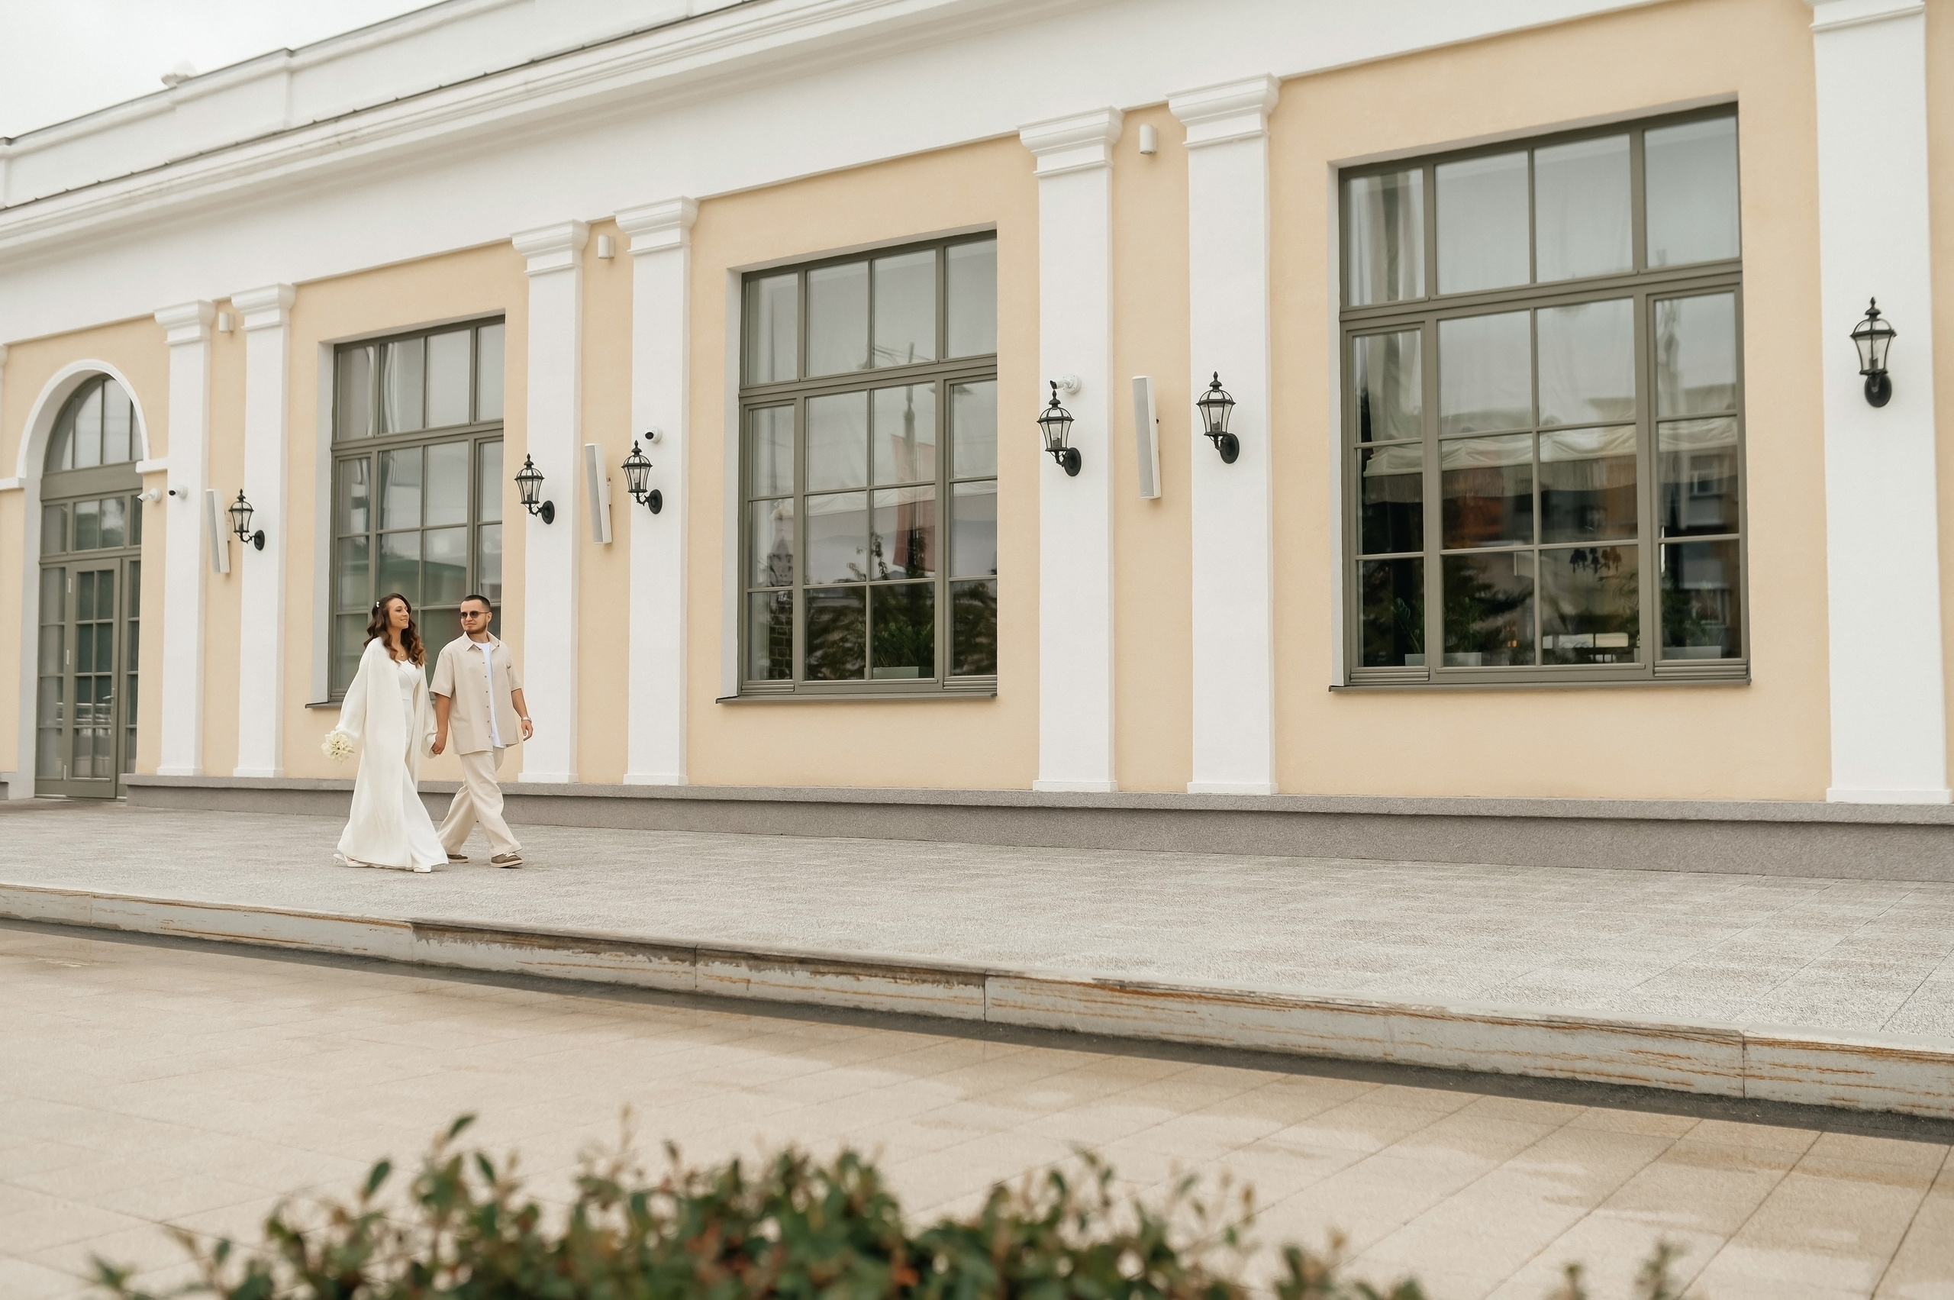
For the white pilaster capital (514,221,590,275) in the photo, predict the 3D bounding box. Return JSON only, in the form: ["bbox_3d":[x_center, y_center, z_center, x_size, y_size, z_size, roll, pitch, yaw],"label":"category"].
[{"bbox_3d":[-3.804,-3.569,16.990,0.785,0.370,0.200,-2,-3,34],"label":"white pilaster capital"}]

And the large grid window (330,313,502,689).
[{"bbox_3d":[-5.117,-1.232,17.629,2.561,3.485,0.120,-2,-4,33],"label":"large grid window"}]

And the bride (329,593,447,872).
[{"bbox_3d":[-3.526,0.491,11.448,0.680,1.660,0.550,-2,-3,28],"label":"bride"}]

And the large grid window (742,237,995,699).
[{"bbox_3d":[-0.842,-1.424,15.308,2.700,3.590,0.130,-2,-3,34],"label":"large grid window"}]

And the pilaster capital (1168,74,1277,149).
[{"bbox_3d":[1.745,-3.744,13.311,0.785,0.370,0.200,-2,-3,34],"label":"pilaster capital"}]

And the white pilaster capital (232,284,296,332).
[{"bbox_3d":[-7.220,-3.453,19.254,0.785,0.370,0.200,-2,-3,34],"label":"white pilaster capital"}]

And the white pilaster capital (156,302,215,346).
[{"bbox_3d":[-8.051,-3.319,19.277,0.751,0.416,0.190,-2,-4,33],"label":"white pilaster capital"}]

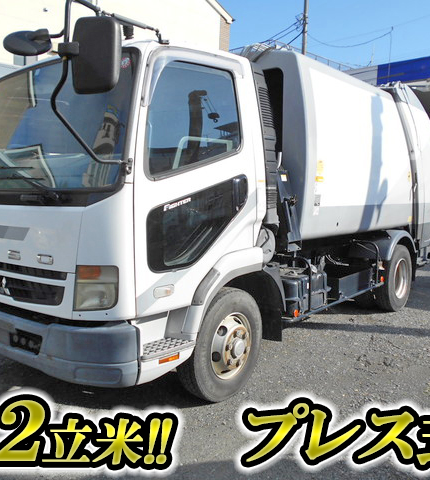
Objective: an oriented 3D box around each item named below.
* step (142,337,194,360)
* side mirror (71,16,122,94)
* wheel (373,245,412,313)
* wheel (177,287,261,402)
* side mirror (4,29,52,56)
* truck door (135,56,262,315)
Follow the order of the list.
[{"bbox_3d":[-0.317,0.667,2.917,0.420,0.050,0.190,-6,8,-43],"label":"step"},{"bbox_3d":[-0.547,-0.852,2.220,0.195,0.350,0.085,0,6,9],"label":"side mirror"},{"bbox_3d":[2.209,0.477,6.001,0.225,0.805,0.805,4,8,39],"label":"wheel"},{"bbox_3d":[0.034,0.748,3.519,0.225,0.805,0.805,4,8,39],"label":"wheel"},{"bbox_3d":[-0.878,-0.924,2.250,0.210,0.150,0.085,-2,-29,-14],"label":"side mirror"},{"bbox_3d":[-0.111,-0.362,3.077,0.150,1.540,1.150,5,8,42],"label":"truck door"}]

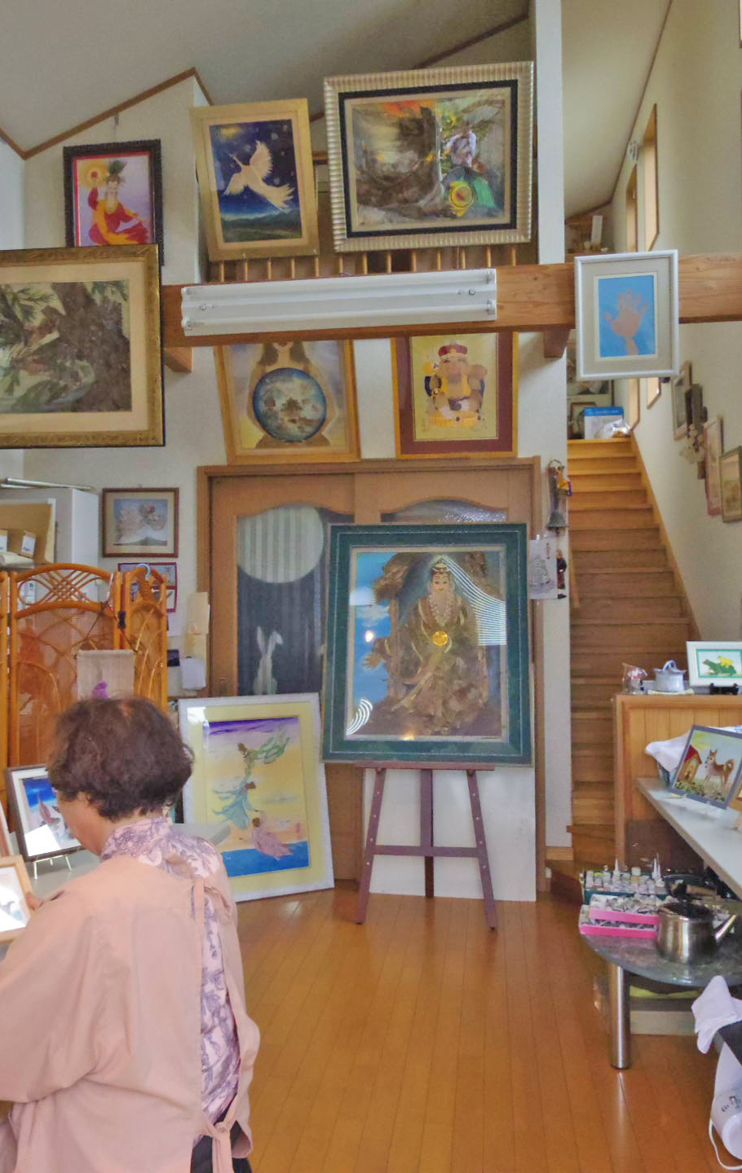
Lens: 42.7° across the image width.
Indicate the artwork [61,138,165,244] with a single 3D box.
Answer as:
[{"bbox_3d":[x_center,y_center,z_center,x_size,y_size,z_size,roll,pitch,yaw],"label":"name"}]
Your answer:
[{"bbox_3d":[-1.288,-1.907,4.767,0.508,0.623,0.035,-1,2,7],"label":"artwork"}]

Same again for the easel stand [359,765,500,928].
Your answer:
[{"bbox_3d":[0.247,0.676,4.175,0.600,1.500,0.460,-1,-2,7],"label":"easel stand"}]

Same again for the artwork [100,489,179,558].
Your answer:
[{"bbox_3d":[-1.140,-0.316,4.708,0.389,0.351,0.025,-1,-2,7],"label":"artwork"}]

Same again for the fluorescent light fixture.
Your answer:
[{"bbox_3d":[-0.138,-1.107,3.722,1.240,0.190,0.090,-1,-2,7],"label":"fluorescent light fixture"}]

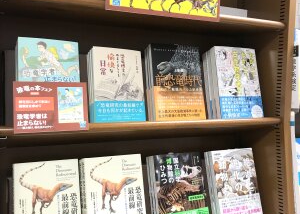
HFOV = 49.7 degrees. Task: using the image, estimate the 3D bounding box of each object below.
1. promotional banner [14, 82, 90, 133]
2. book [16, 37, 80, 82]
[{"bbox_3d":[-0.204,-0.001,0.674,0.148,0.105,0.004,-1,-9,-25],"label":"promotional banner"},{"bbox_3d":[-0.218,-0.055,0.705,0.127,0.186,0.020,-1,-11,-23],"label":"book"}]

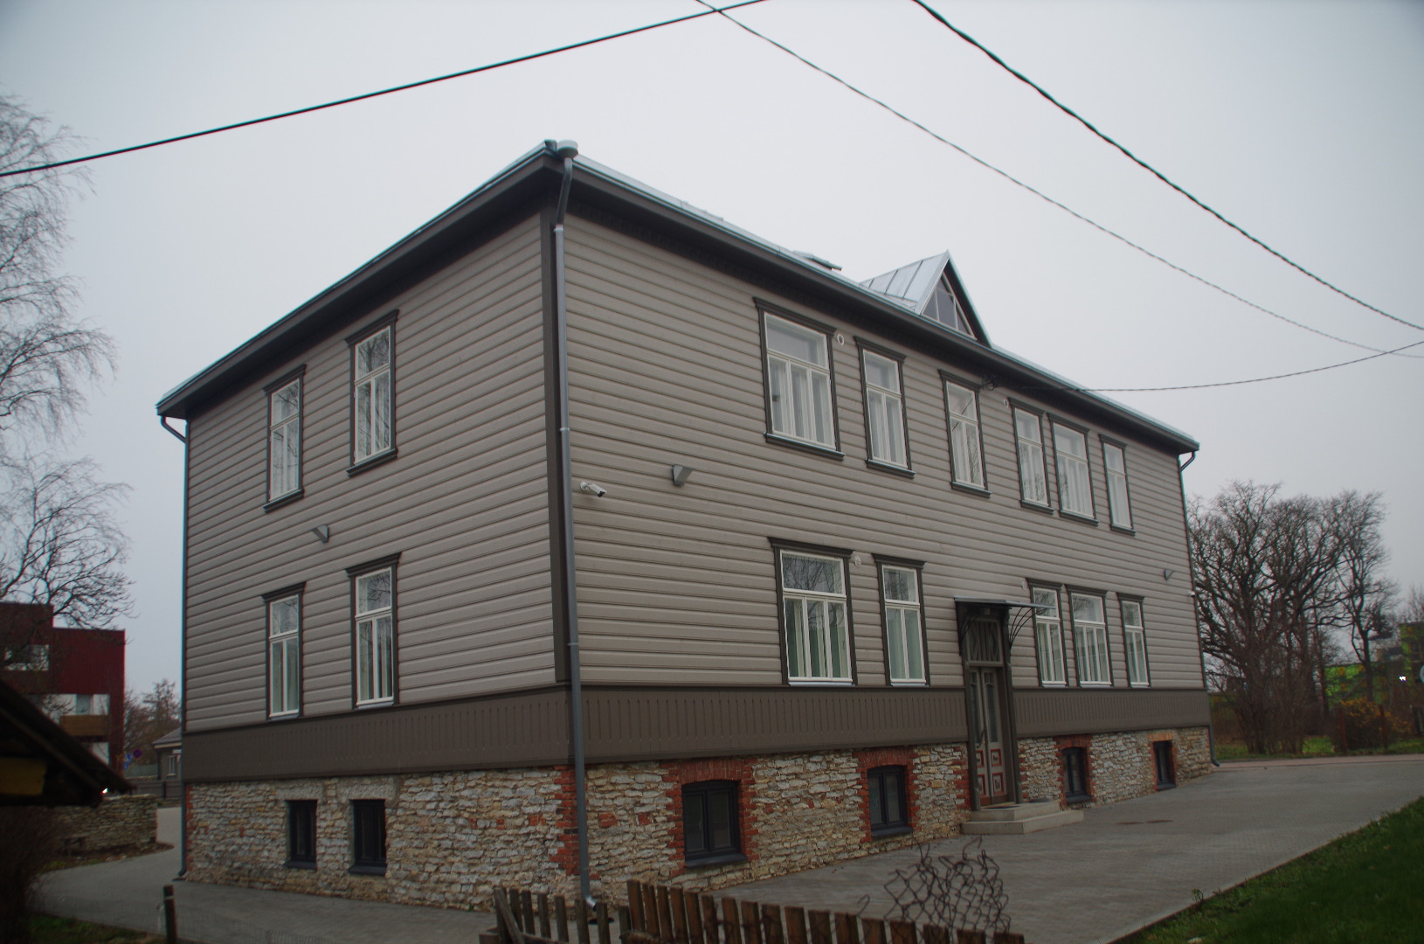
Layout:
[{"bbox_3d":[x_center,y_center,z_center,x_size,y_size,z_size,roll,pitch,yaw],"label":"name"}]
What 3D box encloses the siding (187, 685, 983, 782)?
[{"bbox_3d":[-2.720,4.673,19.041,11.316,0.923,8.636,-16,-19,41],"label":"siding"}]

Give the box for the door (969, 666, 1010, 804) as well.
[{"bbox_3d":[5.014,4.717,19.013,0.150,2.363,1.182,-16,-19,41],"label":"door"}]

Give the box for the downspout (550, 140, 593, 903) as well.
[{"bbox_3d":[-1.574,0.388,12.723,0.420,9.025,0.240,-16,-19,41],"label":"downspout"}]

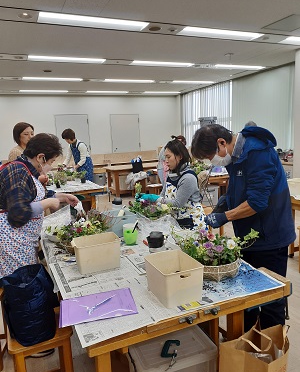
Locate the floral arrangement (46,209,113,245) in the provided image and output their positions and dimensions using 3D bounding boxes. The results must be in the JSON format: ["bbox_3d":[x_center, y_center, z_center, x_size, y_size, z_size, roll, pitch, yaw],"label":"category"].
[{"bbox_3d":[-0.435,0.262,2.001,0.430,0.230,0.340,-7,10,-22],"label":"floral arrangement"}]

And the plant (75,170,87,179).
[{"bbox_3d":[-1.094,-0.180,4.916,0.170,0.130,0.160,-7,10,-22],"label":"plant"}]

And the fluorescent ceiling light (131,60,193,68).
[{"bbox_3d":[0.240,-2.349,6.001,1.271,0.070,0.300,-7,10,-22],"label":"fluorescent ceiling light"}]

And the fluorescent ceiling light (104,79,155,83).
[{"bbox_3d":[-0.493,-2.463,7.272,1.220,0.080,0.290,-7,10,-23],"label":"fluorescent ceiling light"}]

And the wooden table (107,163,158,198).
[{"bbox_3d":[-0.210,-0.147,7.582,1.750,0.665,0.900,-7,10,-23],"label":"wooden table"}]

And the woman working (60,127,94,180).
[{"bbox_3d":[-1.312,-0.284,5.910,0.560,1.570,0.480,-7,10,-23],"label":"woman working"}]

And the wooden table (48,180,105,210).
[{"bbox_3d":[-1.354,0.321,4.988,0.920,0.665,1.800,-7,10,-23],"label":"wooden table"}]

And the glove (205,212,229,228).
[{"bbox_3d":[0.352,0.183,1.656,0.140,0.085,0.095,-3,9,0],"label":"glove"}]

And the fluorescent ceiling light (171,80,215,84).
[{"bbox_3d":[1.099,-2.756,8.258,1.251,0.070,0.300,-7,10,-22],"label":"fluorescent ceiling light"}]

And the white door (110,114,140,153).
[{"bbox_3d":[-0.733,-1.231,10.076,0.970,2.090,0.070,-7,10,-23],"label":"white door"}]

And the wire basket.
[{"bbox_3d":[0.302,0.381,1.518,0.265,0.100,0.265,-7,10,-22],"label":"wire basket"}]

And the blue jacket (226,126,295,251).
[{"bbox_3d":[0.598,0.026,1.730,0.420,0.670,0.500,-3,9,3],"label":"blue jacket"}]

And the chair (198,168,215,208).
[{"bbox_3d":[0.777,0.121,5.140,0.460,0.790,0.480,-9,11,-34],"label":"chair"}]

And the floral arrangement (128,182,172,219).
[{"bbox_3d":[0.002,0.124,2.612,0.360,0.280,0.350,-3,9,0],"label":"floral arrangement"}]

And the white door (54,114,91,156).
[{"bbox_3d":[-2.372,-1.141,9.782,1.000,2.100,0.060,-7,10,-23],"label":"white door"}]

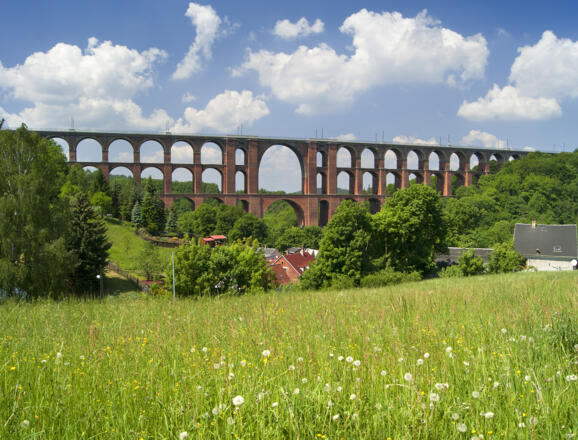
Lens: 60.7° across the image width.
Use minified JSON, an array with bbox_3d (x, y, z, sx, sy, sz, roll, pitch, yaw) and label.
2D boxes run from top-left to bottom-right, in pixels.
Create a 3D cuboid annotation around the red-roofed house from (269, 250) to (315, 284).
[{"bbox_3d":[1.158,11.055,104.000,9.500,8.500,9.800,-2,3,-45],"label":"red-roofed house"}]

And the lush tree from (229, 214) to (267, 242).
[{"bbox_3d":[-12.604,3.189,150.000,11.300,9.800,10.800,0,2,0],"label":"lush tree"}]

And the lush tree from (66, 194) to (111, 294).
[{"bbox_3d":[-26.387,3.290,65.000,6.000,13.200,6.000,0,2,0],"label":"lush tree"}]

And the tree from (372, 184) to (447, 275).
[{"bbox_3d":[18.298,1.595,75.000,11.000,13.800,10.500,0,2,0],"label":"tree"}]

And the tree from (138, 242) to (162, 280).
[{"bbox_3d":[-21.873,6.396,78.000,3.800,6.300,3.800,0,2,0],"label":"tree"}]

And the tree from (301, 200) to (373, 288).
[{"bbox_3d":[7.021,3.769,73.000,10.400,13.200,10.000,0,2,0],"label":"tree"}]

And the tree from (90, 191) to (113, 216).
[{"bbox_3d":[-51.250,-4.373,135.000,6.000,7.200,6.000,0,2,0],"label":"tree"}]

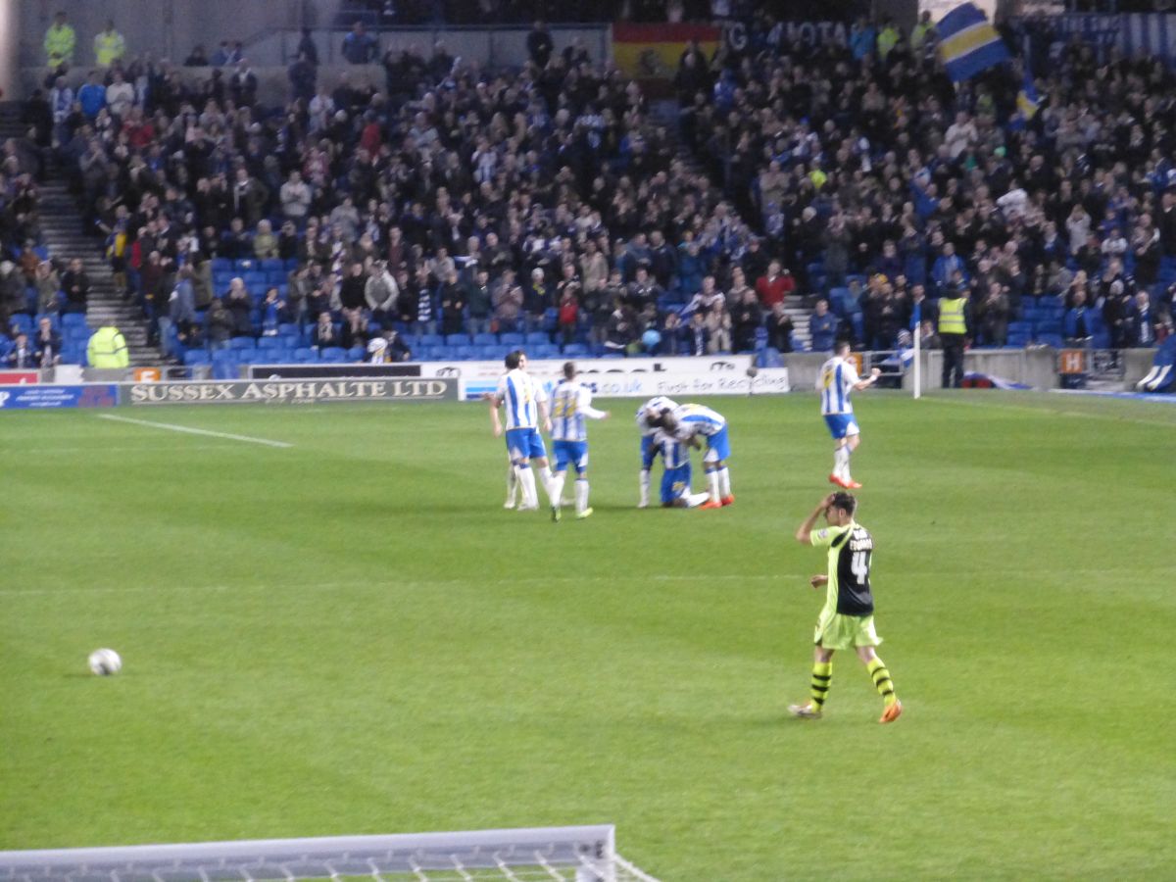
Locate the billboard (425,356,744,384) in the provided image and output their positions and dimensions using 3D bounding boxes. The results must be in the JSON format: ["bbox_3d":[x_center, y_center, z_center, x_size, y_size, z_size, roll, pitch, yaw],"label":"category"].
[{"bbox_3d":[-0.025,-1.179,135.900,6.000,0.500,0.100,-1,2,-17],"label":"billboard"}]

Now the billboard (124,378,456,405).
[{"bbox_3d":[-5.053,-0.817,132.900,5.850,0.440,0.100,-1,2,-14],"label":"billboard"}]

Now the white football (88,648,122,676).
[{"bbox_3d":[-3.893,1.782,63.300,0.220,0.220,0.220,0,2,0],"label":"white football"}]

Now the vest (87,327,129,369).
[{"bbox_3d":[-8.095,-1.541,132.700,0.680,0.760,0.420,-1,2,-11],"label":"vest"}]

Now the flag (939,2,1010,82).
[{"bbox_3d":[7.199,-7.437,146.500,1.300,1.200,0.400,-21,2,-11],"label":"flag"}]

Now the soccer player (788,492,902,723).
[{"bbox_3d":[1.923,1.230,58.767,0.800,1.730,0.600,2,3,40],"label":"soccer player"}]

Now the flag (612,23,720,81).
[{"bbox_3d":[1.492,-7.299,149.300,2.120,1.360,0.080,-1,2,-13],"label":"flag"}]

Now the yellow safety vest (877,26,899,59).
[{"bbox_3d":[5.894,-7.843,154.500,0.480,0.650,0.300,-1,2,-8],"label":"yellow safety vest"}]

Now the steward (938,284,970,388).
[{"bbox_3d":[6.299,-1.798,135.266,0.570,1.790,0.360,-1,2,-3],"label":"steward"}]

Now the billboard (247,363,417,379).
[{"bbox_3d":[-4.368,-1.094,134.800,3.050,0.460,0.100,-1,2,-15],"label":"billboard"}]

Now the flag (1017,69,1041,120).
[{"bbox_3d":[8.202,-6.436,145.800,0.460,0.970,0.420,-1,2,-11],"label":"flag"}]

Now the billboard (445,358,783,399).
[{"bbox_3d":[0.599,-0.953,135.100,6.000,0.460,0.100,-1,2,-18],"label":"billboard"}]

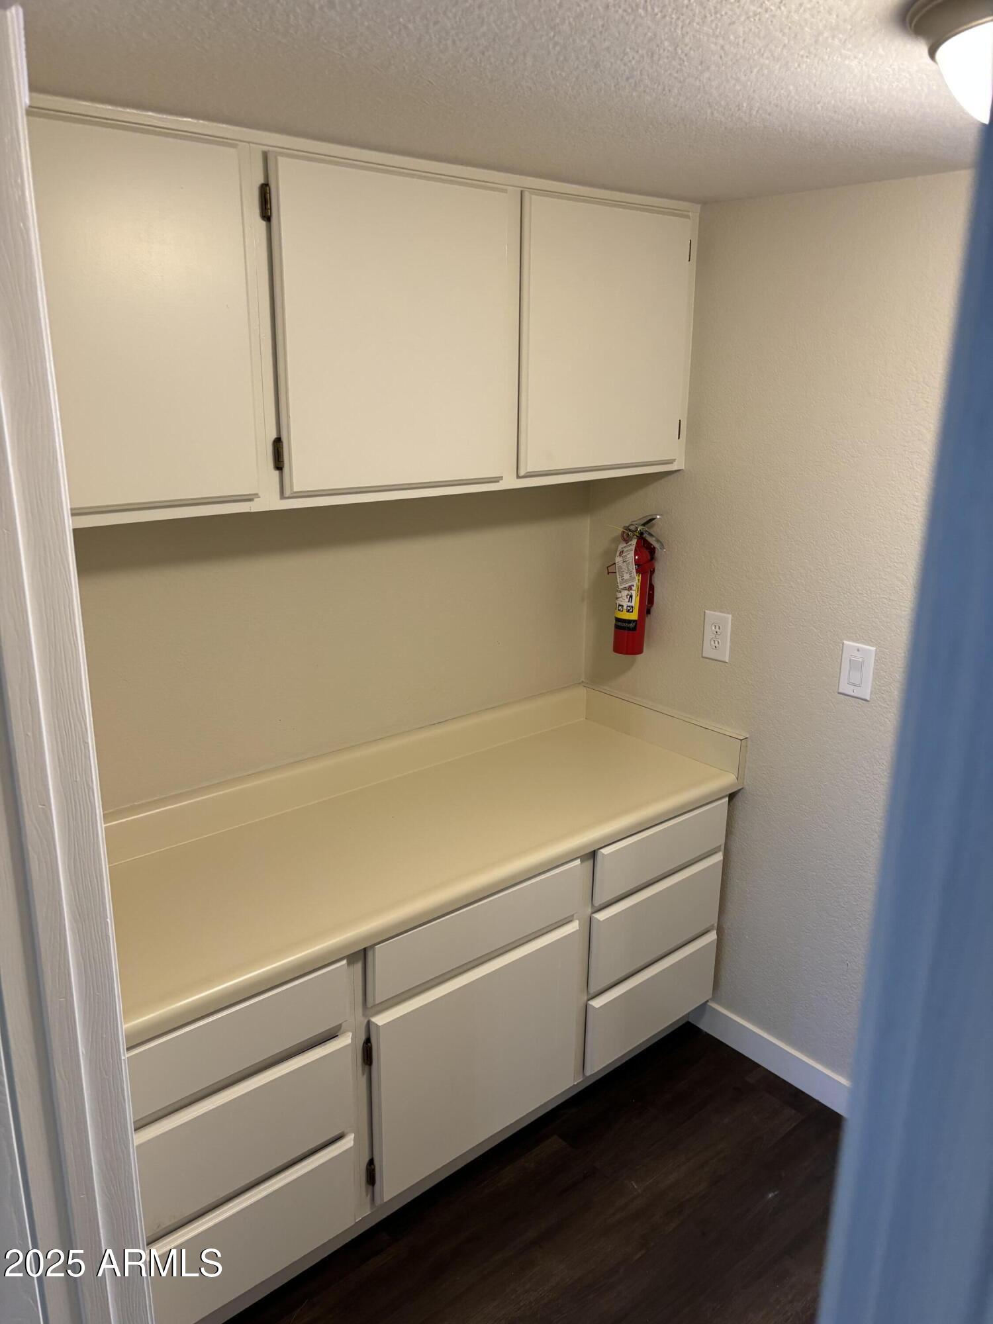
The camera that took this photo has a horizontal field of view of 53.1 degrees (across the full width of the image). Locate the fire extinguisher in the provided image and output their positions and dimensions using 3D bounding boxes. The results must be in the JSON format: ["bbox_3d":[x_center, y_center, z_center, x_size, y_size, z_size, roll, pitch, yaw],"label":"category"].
[{"bbox_3d":[0.370,-0.208,2.629,0.095,0.370,0.165,-13,21,-38],"label":"fire extinguisher"}]

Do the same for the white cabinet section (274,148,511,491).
[{"bbox_3d":[-0.278,-0.651,1.997,0.543,0.582,0.310,-13,21,-38],"label":"white cabinet section"}]

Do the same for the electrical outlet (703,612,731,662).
[{"bbox_3d":[0.558,-0.064,2.519,0.009,0.124,0.079,-13,21,-38],"label":"electrical outlet"}]

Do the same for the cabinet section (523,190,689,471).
[{"bbox_3d":[0.151,-0.753,2.345,0.540,0.582,0.310,-13,21,-38],"label":"cabinet section"}]

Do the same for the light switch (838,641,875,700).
[{"bbox_3d":[0.809,0.021,2.233,0.010,0.124,0.079,-13,21,-38],"label":"light switch"}]

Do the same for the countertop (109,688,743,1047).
[{"bbox_3d":[-0.206,0.348,2.218,1.700,0.125,0.587,-13,21,-38],"label":"countertop"}]

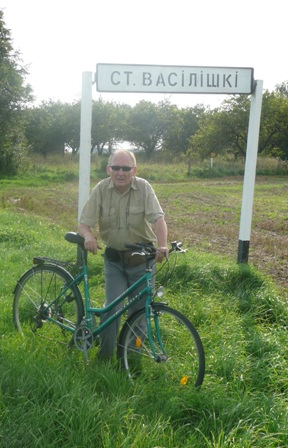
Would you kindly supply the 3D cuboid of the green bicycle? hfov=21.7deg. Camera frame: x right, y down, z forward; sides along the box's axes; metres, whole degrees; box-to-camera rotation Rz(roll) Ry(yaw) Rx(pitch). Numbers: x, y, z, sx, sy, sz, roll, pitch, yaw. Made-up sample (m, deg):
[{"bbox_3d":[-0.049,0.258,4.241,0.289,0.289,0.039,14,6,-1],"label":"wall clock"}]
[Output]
[{"bbox_3d":[-0.270,0.591,5.141,1.760,1.030,0.580,15,7,38],"label":"green bicycle"}]

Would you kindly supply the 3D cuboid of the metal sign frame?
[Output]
[{"bbox_3d":[0.300,-0.575,8.300,2.100,2.300,0.160,0,5,-20],"label":"metal sign frame"}]

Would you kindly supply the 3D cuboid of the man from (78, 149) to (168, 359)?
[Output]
[{"bbox_3d":[-0.155,0.255,5.430,0.630,1.610,0.550,2,5,12],"label":"man"}]

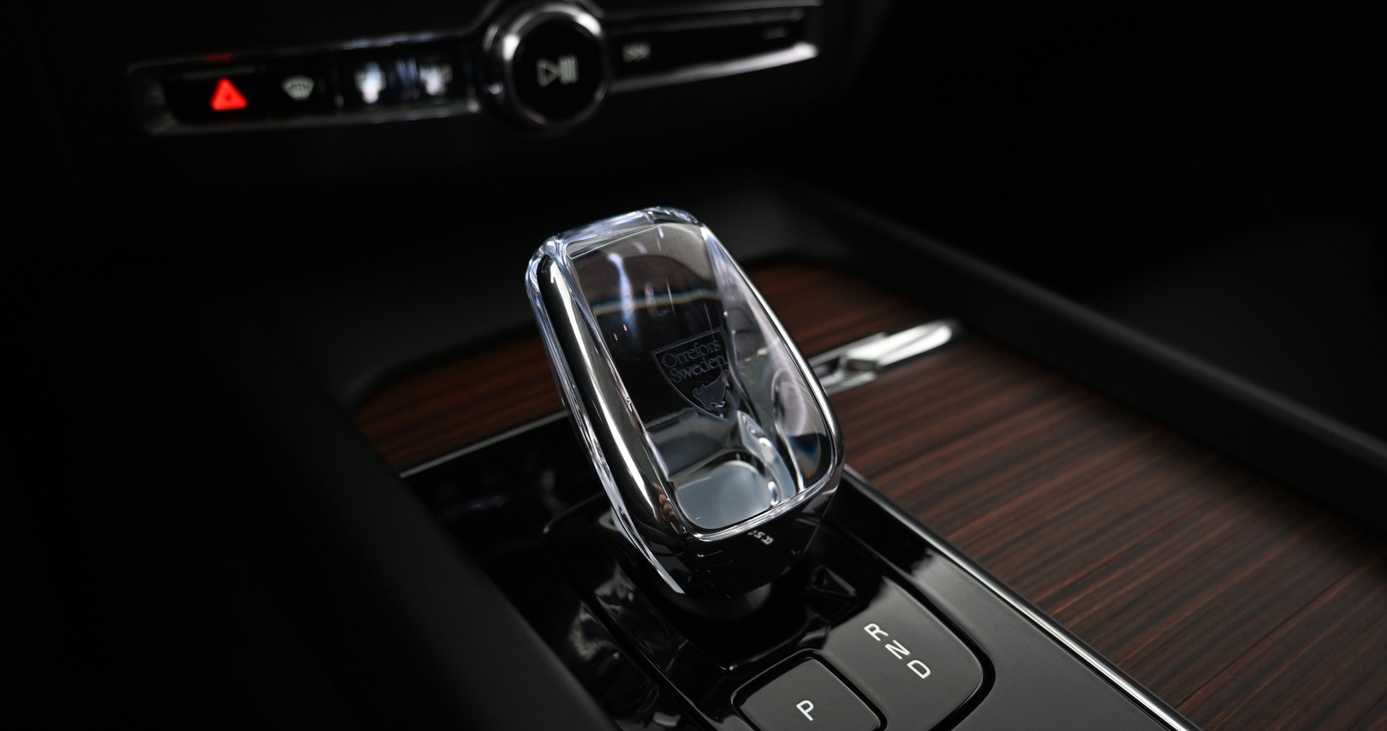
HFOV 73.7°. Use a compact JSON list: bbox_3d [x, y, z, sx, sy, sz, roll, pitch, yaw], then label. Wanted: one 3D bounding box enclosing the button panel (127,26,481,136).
[{"bbox_3d":[-0.110,-0.083,0.272,0.093,0.021,0.015,-19,31,-31],"label":"button panel"}]

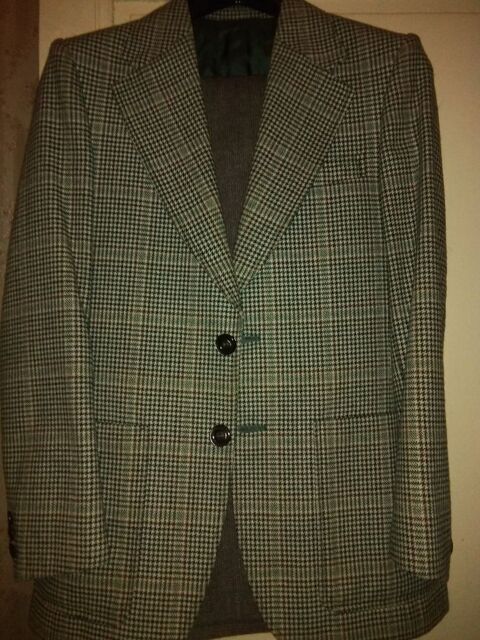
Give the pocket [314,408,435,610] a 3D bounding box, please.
[{"bbox_3d":[0.164,0.223,0.625,0.147,0.217,0.025,-2,0,-17],"label":"pocket"}]

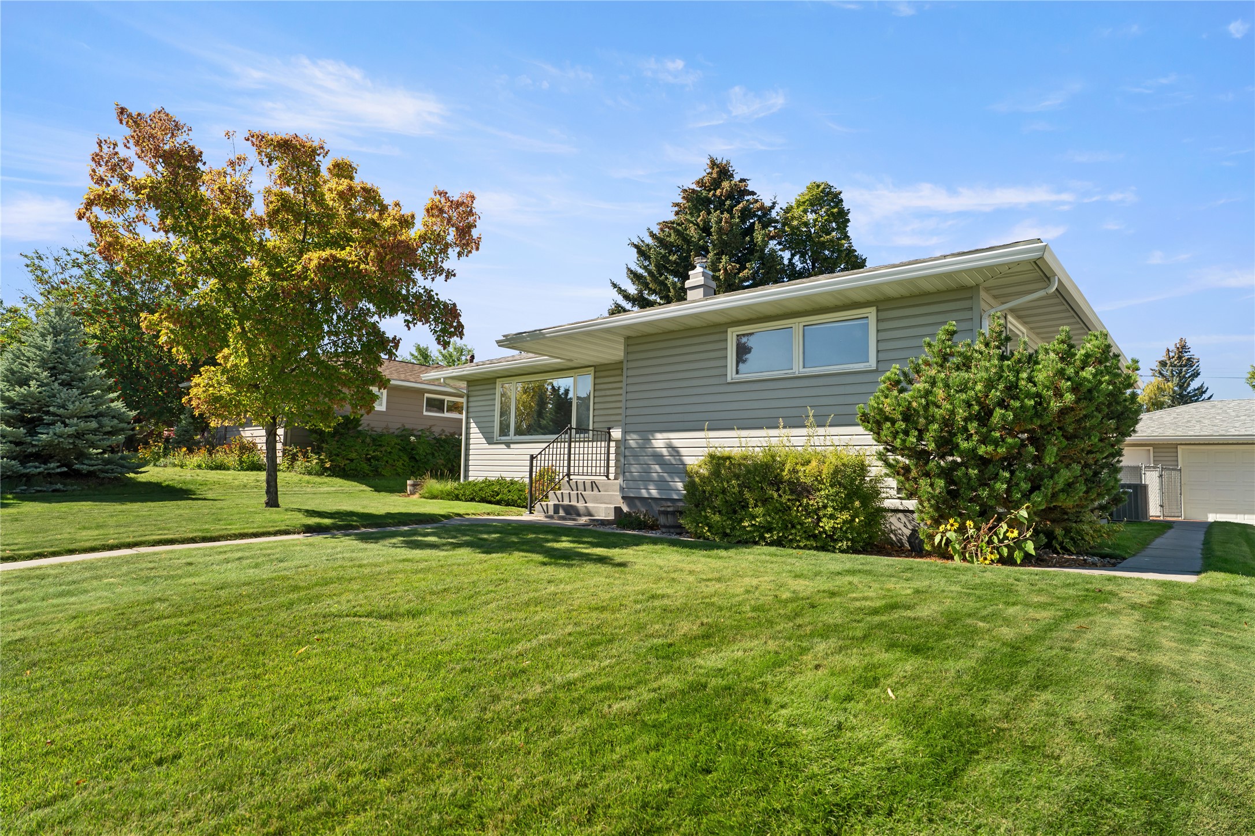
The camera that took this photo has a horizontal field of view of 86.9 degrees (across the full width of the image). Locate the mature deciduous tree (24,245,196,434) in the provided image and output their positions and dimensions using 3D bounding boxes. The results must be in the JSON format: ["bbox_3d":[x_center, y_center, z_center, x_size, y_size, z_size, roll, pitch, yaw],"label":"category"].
[{"bbox_3d":[-17.700,-2.300,22.800,5.300,7.200,5.200,5,-6,-38],"label":"mature deciduous tree"}]

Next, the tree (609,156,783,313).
[{"bbox_3d":[3.505,-3.885,27.262,8.000,14.300,8.000,1,-5,7],"label":"tree"}]

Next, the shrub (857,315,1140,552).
[{"bbox_3d":[3.765,0.211,6.859,2.450,2.450,2.100,-3,-6,40],"label":"shrub"}]

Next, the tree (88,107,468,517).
[{"bbox_3d":[-6.400,-2.000,12.800,6.800,7.400,6.700,4,-5,-27],"label":"tree"}]

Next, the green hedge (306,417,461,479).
[{"bbox_3d":[-6.213,0.940,18.483,1.400,1.420,4.800,-3,-6,40],"label":"green hedge"}]

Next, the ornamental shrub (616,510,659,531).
[{"bbox_3d":[0.186,1.425,9.613,0.600,0.340,0.500,-3,-6,40],"label":"ornamental shrub"}]

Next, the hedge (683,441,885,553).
[{"bbox_3d":[1.854,0.928,8.204,2.350,1.250,1.150,-3,-6,40],"label":"hedge"}]

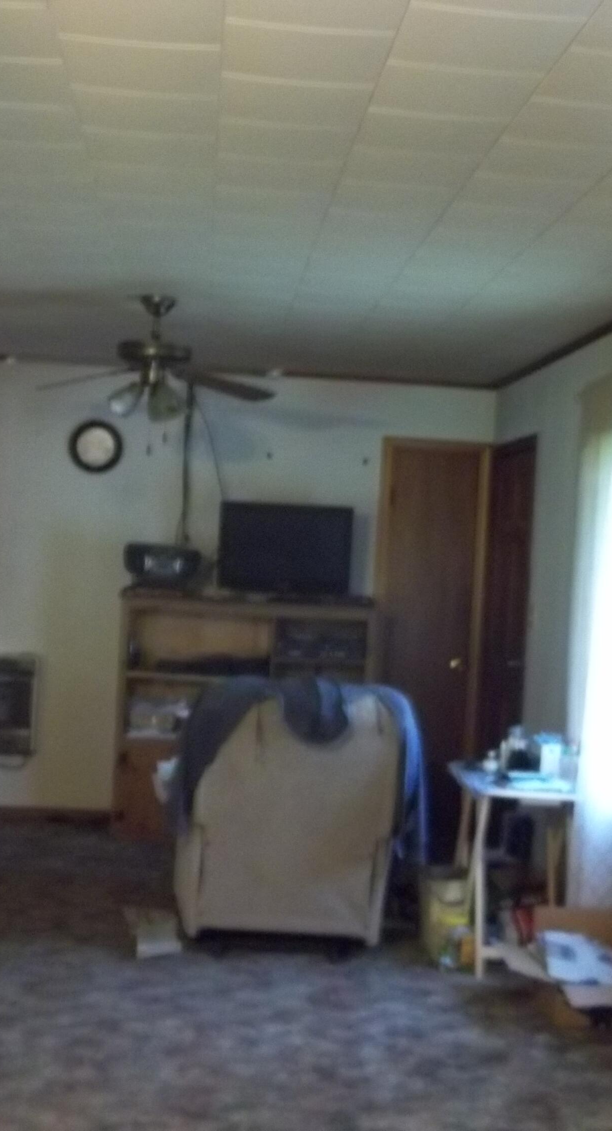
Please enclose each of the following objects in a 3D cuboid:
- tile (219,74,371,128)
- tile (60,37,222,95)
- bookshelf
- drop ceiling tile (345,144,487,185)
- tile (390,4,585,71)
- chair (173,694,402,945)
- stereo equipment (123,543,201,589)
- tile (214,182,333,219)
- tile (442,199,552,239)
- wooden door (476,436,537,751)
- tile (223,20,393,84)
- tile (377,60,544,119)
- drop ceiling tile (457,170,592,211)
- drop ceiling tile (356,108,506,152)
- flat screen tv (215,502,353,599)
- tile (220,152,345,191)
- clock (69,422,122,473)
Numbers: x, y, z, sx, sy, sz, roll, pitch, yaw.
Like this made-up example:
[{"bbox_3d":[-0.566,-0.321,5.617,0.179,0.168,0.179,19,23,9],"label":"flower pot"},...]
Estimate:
[{"bbox_3d":[-0.024,-0.989,3.051,0.307,0.020,0.303,3,1,-4],"label":"tile"},{"bbox_3d":[-0.320,-0.985,2.824,0.305,0.020,0.305,3,1,-4],"label":"tile"},{"bbox_3d":[-0.342,0.783,7.593,1.290,1.240,0.460,3,1,-4],"label":"bookshelf"},{"bbox_3d":[0.247,-0.958,3.461,0.305,0.020,0.305,3,1,-4],"label":"drop ceiling tile"},{"bbox_3d":[0.313,-0.939,2.565,0.305,0.020,0.305,3,1,-4],"label":"tile"},{"bbox_3d":[-0.102,0.914,5.659,0.820,1.004,0.920,3,1,-8],"label":"chair"},{"bbox_3d":[-0.709,0.007,7.188,0.380,0.225,0.220,3,1,-4],"label":"stereo equipment"},{"bbox_3d":[-0.090,-0.969,3.807,0.305,0.016,0.300,3,0,-4],"label":"tile"},{"bbox_3d":[0.515,-0.940,3.873,0.305,0.016,0.300,3,0,-4],"label":"tile"},{"bbox_3d":[1.006,0.405,7.320,0.070,2.073,1.022,3,1,-4],"label":"wooden door"},{"bbox_3d":[-0.001,-0.967,2.698,0.305,0.020,0.305,3,1,-4],"label":"tile"},{"bbox_3d":[0.300,-0.971,2.931,0.307,0.020,0.303,3,1,-4],"label":"tile"},{"bbox_3d":[0.547,-0.949,3.634,0.305,0.020,0.305,3,1,-4],"label":"drop ceiling tile"},{"bbox_3d":[0.269,-0.952,3.162,0.305,0.020,0.305,3,1,-4],"label":"drop ceiling tile"},{"bbox_3d":[-0.106,-0.075,7.533,0.700,0.480,0.140,3,1,-4],"label":"flat screen tv"},{"bbox_3d":[-0.069,-0.981,3.580,0.305,0.020,0.305,3,1,-4],"label":"tile"},{"bbox_3d":[-1.073,-0.602,7.355,0.272,0.272,0.045,3,0,-4],"label":"clock"}]

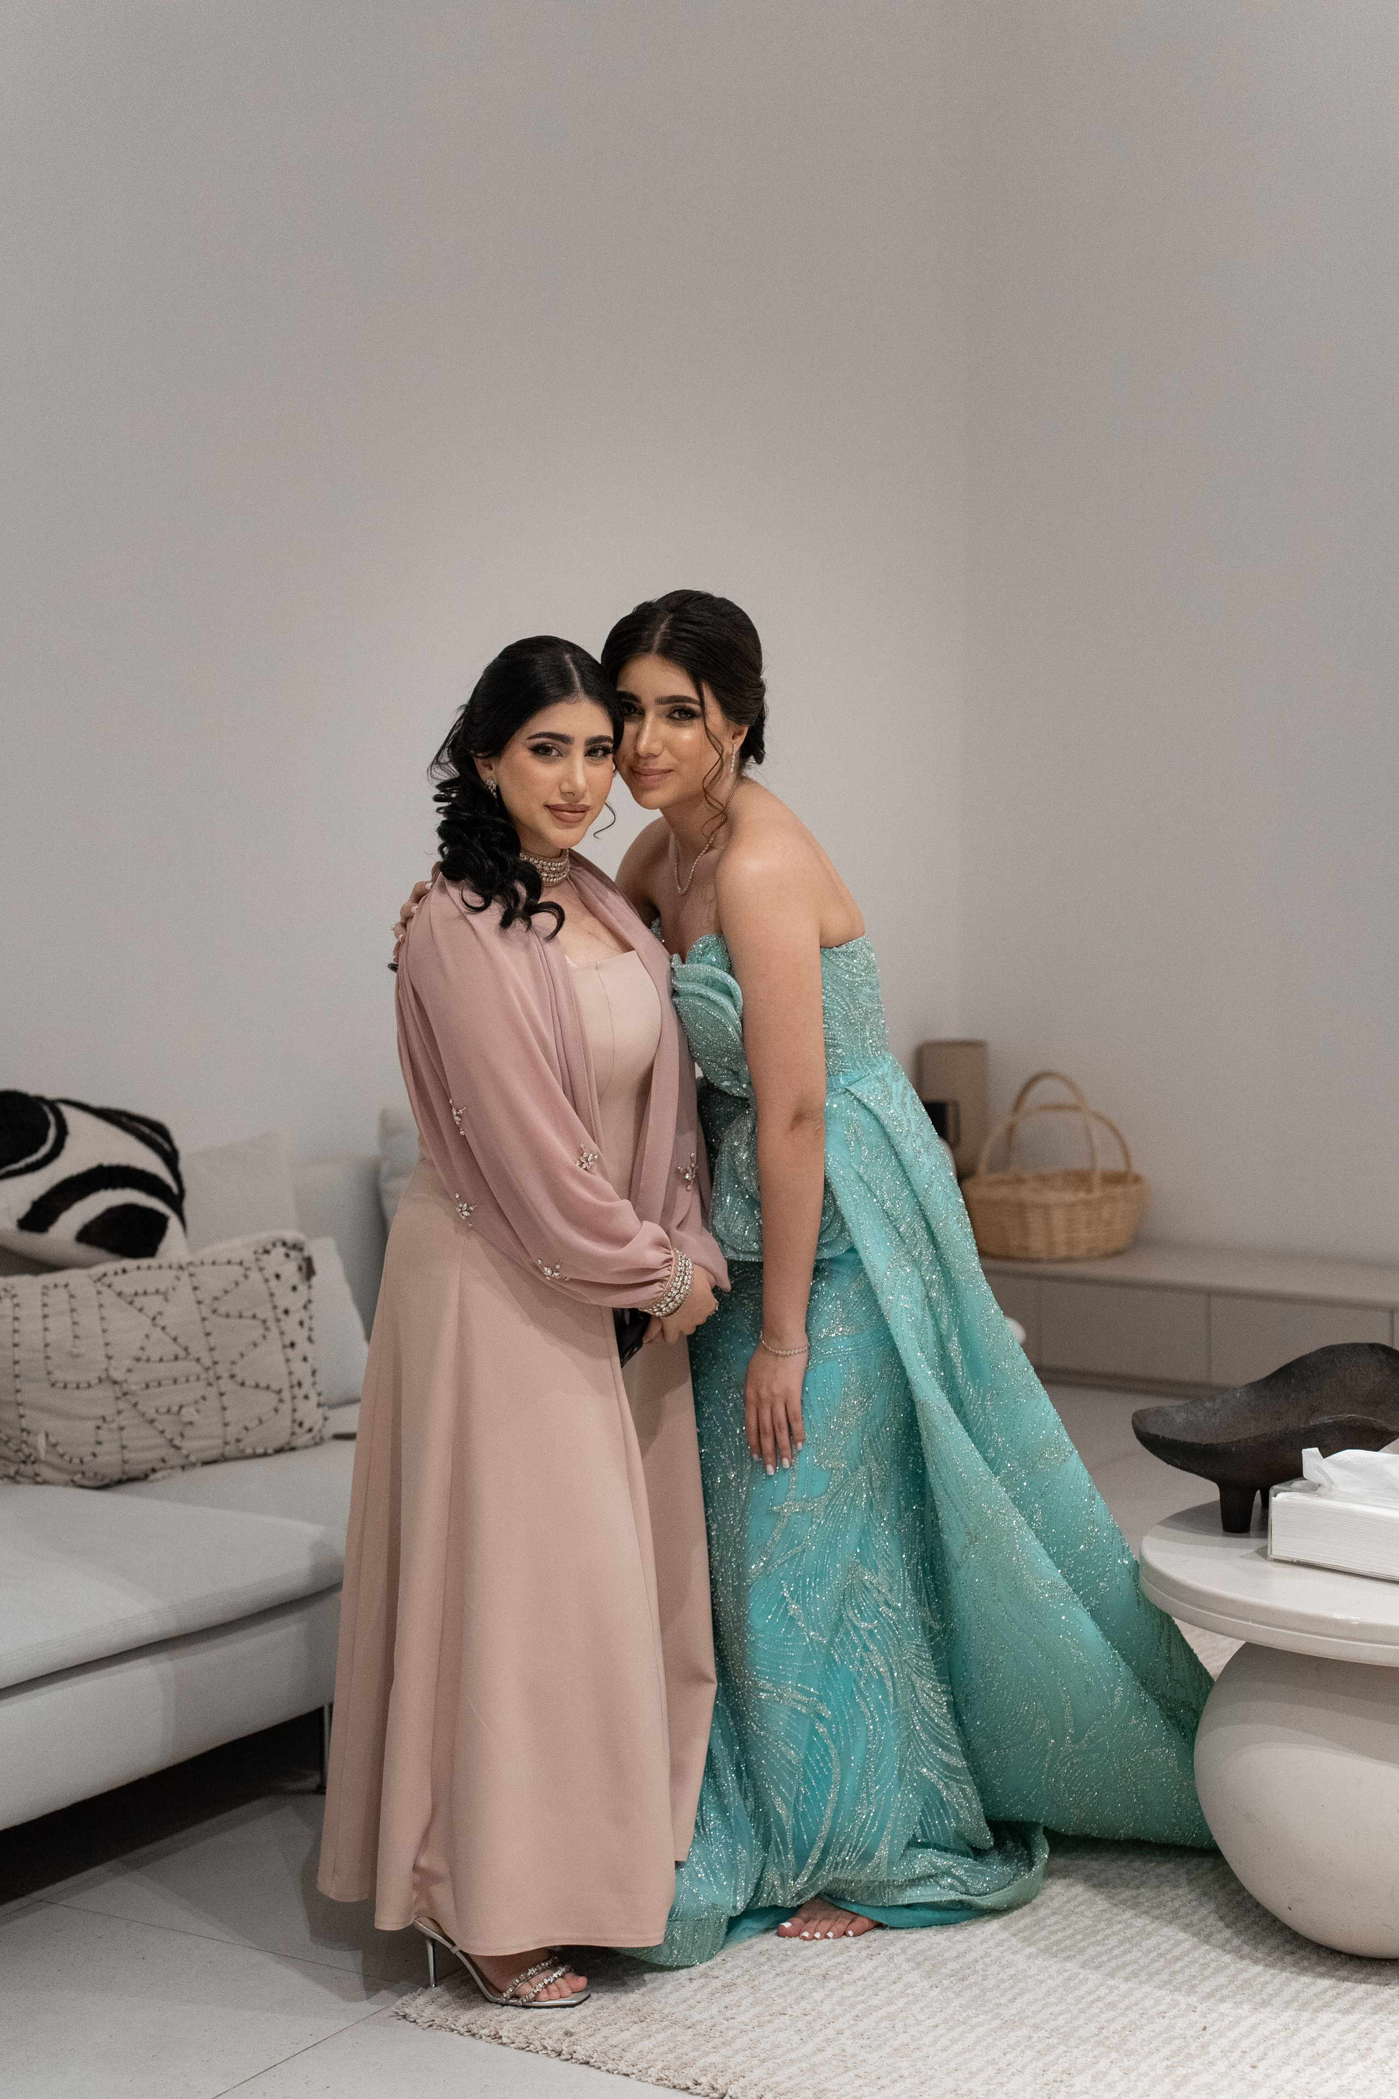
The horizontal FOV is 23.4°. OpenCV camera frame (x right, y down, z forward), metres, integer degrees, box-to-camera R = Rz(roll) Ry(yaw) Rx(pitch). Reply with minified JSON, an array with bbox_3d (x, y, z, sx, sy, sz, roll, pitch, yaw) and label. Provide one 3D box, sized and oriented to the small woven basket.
[{"bbox_3d":[0.863,0.271,8.200,0.450,0.435,0.425,2,5,20],"label":"small woven basket"}]

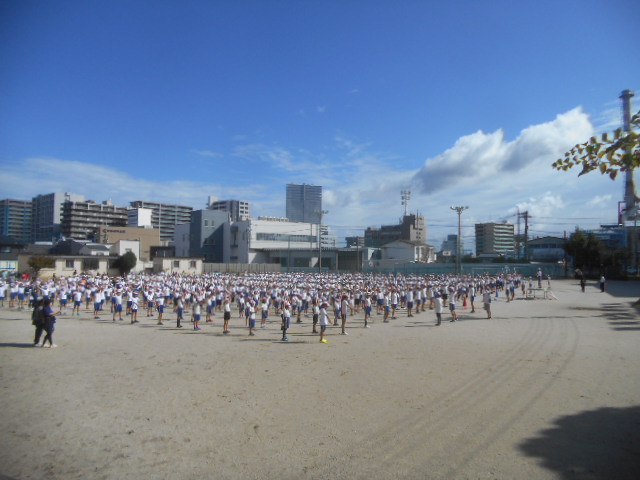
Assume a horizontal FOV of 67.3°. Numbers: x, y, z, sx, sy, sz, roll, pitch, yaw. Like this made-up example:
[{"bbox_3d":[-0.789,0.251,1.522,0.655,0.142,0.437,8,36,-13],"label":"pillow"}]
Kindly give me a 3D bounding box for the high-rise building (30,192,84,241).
[{"bbox_3d":[-167.481,-7.720,308.357,27.000,40.861,20.000,-1,-2,35],"label":"high-rise building"}]

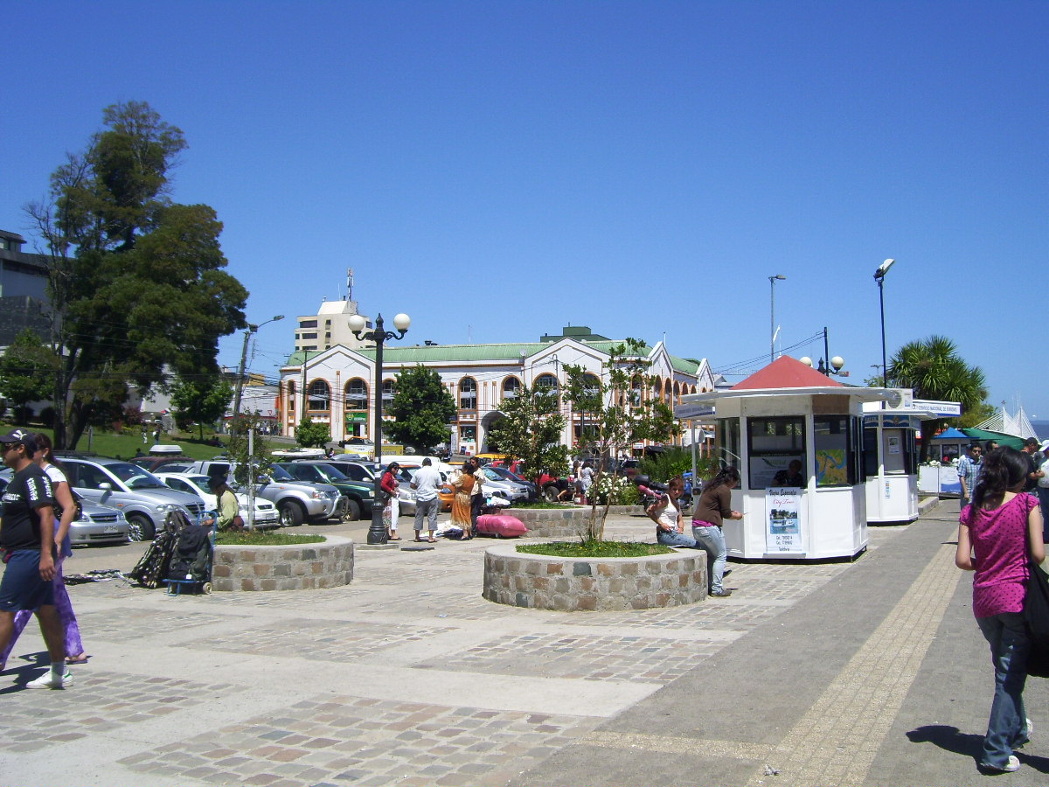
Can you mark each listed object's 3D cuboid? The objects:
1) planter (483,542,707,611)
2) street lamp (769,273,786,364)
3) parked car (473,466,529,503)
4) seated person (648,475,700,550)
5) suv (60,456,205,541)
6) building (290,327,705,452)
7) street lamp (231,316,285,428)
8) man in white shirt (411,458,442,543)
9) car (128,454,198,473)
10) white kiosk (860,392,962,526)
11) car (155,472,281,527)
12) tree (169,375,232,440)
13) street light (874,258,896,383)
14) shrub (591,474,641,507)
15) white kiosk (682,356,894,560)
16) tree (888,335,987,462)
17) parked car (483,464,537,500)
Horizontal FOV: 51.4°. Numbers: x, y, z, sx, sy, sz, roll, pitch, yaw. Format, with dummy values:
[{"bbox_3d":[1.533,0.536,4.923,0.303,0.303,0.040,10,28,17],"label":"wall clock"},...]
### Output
[{"bbox_3d":[0.816,2.100,12.629,2.620,0.520,2.620,-1,-4,0],"label":"planter"},{"bbox_3d":[11.600,-0.450,50.000,0.850,9.800,0.350,-1,-3,14],"label":"street lamp"},{"bbox_3d":[-2.129,3.708,43.843,4.200,1.440,1.680,-2,-4,22],"label":"parked car"},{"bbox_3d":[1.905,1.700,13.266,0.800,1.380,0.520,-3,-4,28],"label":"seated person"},{"bbox_3d":[-9.404,2.314,24.314,5.100,1.820,1.900,-2,-4,17],"label":"suv"},{"bbox_3d":[-2.900,0.900,138.000,44.000,15.000,34.000,-1,-3,20],"label":"building"},{"bbox_3d":[-19.105,-1.069,78.249,3.600,9.100,0.700,-1,-4,0],"label":"street lamp"},{"bbox_3d":[-1.950,2.130,21.800,0.580,1.680,0.380,-1,-3,12],"label":"man in white shirt"},{"bbox_3d":[-12.469,3.152,37.883,1.820,1.780,4.600,-2,-4,23],"label":"car"},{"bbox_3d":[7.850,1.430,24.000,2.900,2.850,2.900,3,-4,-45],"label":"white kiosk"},{"bbox_3d":[-8.150,2.660,26.800,4.100,1.430,1.710,-1,-3,21],"label":"car"},{"bbox_3d":[-33.100,1.450,112.000,6.600,6.900,6.600,0,-3,0],"label":"tree"},{"bbox_3d":[11.524,-0.288,35.086,0.750,8.000,0.550,-1,-4,5],"label":"street light"},{"bbox_3d":[2.550,2.700,30.500,1.200,0.980,1.400,0,-3,0],"label":"shrub"},{"bbox_3d":[4.280,1.017,17.749,3.200,3.280,3.600,-2,-4,22],"label":"white kiosk"},{"bbox_3d":[17.000,0.740,45.000,4.000,6.300,4.000,0,-3,0],"label":"tree"},{"bbox_3d":[-1.700,3.550,42.500,4.200,1.430,1.690,-2,-3,26],"label":"parked car"}]

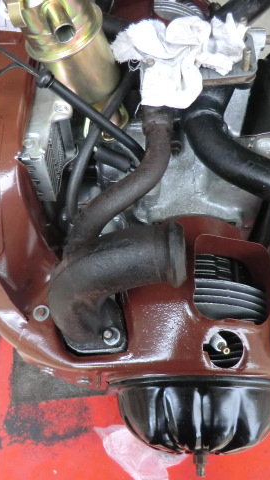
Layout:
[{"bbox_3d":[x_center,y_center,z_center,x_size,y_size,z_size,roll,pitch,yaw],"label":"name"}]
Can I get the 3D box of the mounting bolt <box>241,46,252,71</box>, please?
[{"bbox_3d":[0.105,-0.169,0.417,0.008,0.025,0.008,-2,59,9],"label":"mounting bolt"}]

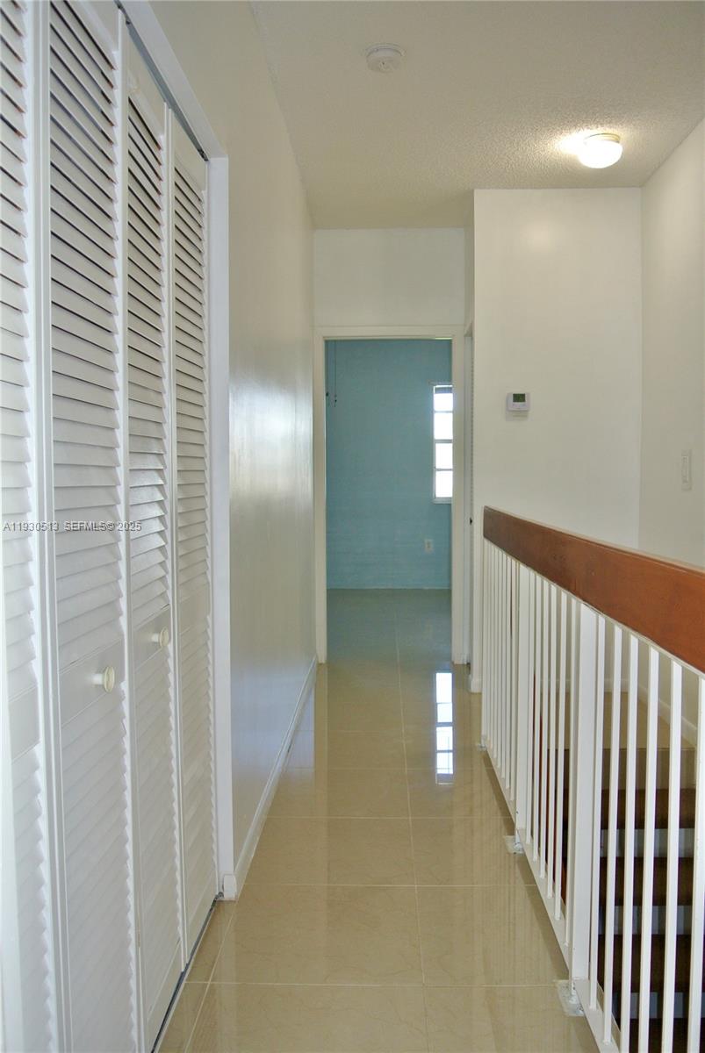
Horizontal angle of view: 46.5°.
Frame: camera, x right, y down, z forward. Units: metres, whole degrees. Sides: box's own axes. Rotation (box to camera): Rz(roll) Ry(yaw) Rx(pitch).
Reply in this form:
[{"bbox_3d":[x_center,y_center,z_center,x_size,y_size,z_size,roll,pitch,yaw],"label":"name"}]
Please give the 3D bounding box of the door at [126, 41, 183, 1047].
[{"bbox_3d":[-0.426,0.056,1.680,0.032,2.000,0.348,0,3,1],"label":"door"}]

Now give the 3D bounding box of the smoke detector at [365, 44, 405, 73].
[{"bbox_3d":[0.117,-1.682,2.941,0.140,0.043,0.140,0,3,2],"label":"smoke detector"}]

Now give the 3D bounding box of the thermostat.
[{"bbox_3d":[0.883,-0.668,4.368,0.121,0.101,0.032,0,3,2],"label":"thermostat"}]

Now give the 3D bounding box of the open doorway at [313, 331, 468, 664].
[{"bbox_3d":[0.242,-0.183,5.179,0.940,2.110,0.140,0,3,2],"label":"open doorway"}]

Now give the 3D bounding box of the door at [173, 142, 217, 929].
[{"bbox_3d":[-0.411,0.035,2.046,0.032,2.000,0.348,0,3,4],"label":"door"}]

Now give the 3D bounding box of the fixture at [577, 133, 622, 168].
[{"bbox_3d":[1.118,-1.699,3.704,0.205,0.122,0.205,0,3,2],"label":"fixture"}]

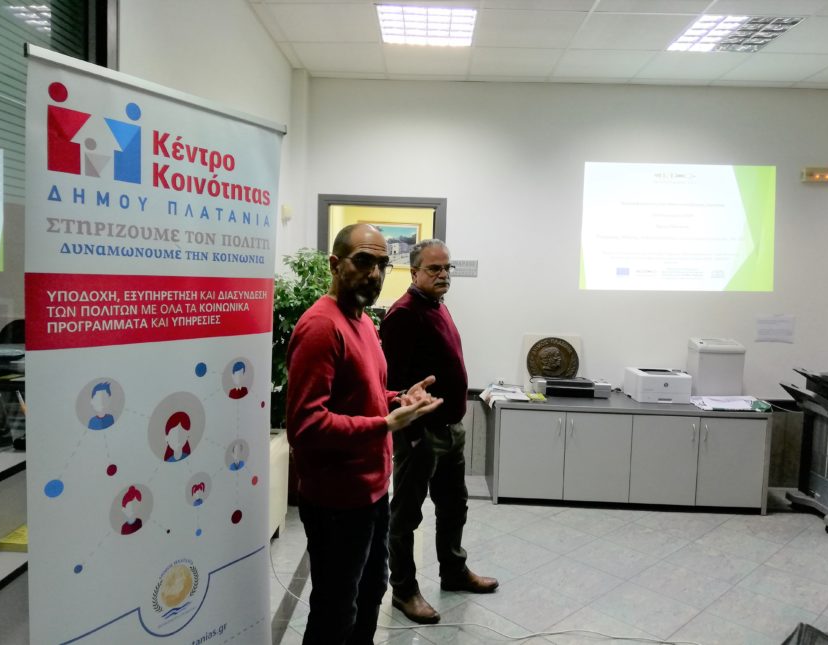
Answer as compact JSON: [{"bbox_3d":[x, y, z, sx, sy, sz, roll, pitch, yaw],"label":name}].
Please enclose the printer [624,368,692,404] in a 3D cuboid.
[{"bbox_3d":[1.803,0.465,4.788,0.374,0.207,0.349,2,4,1],"label":"printer"}]

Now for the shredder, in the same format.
[{"bbox_3d":[2.269,0.359,4.866,0.329,0.435,0.243,2,4,1],"label":"shredder"}]

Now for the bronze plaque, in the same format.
[{"bbox_3d":[1.071,0.317,4.981,0.393,0.393,0.040,2,-1,1],"label":"bronze plaque"}]

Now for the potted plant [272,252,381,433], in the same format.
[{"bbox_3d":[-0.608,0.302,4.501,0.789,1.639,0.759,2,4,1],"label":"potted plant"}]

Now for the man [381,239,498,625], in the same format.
[{"bbox_3d":[0.139,0.479,3.137,0.415,1.741,0.506,4,5,26],"label":"man"}]

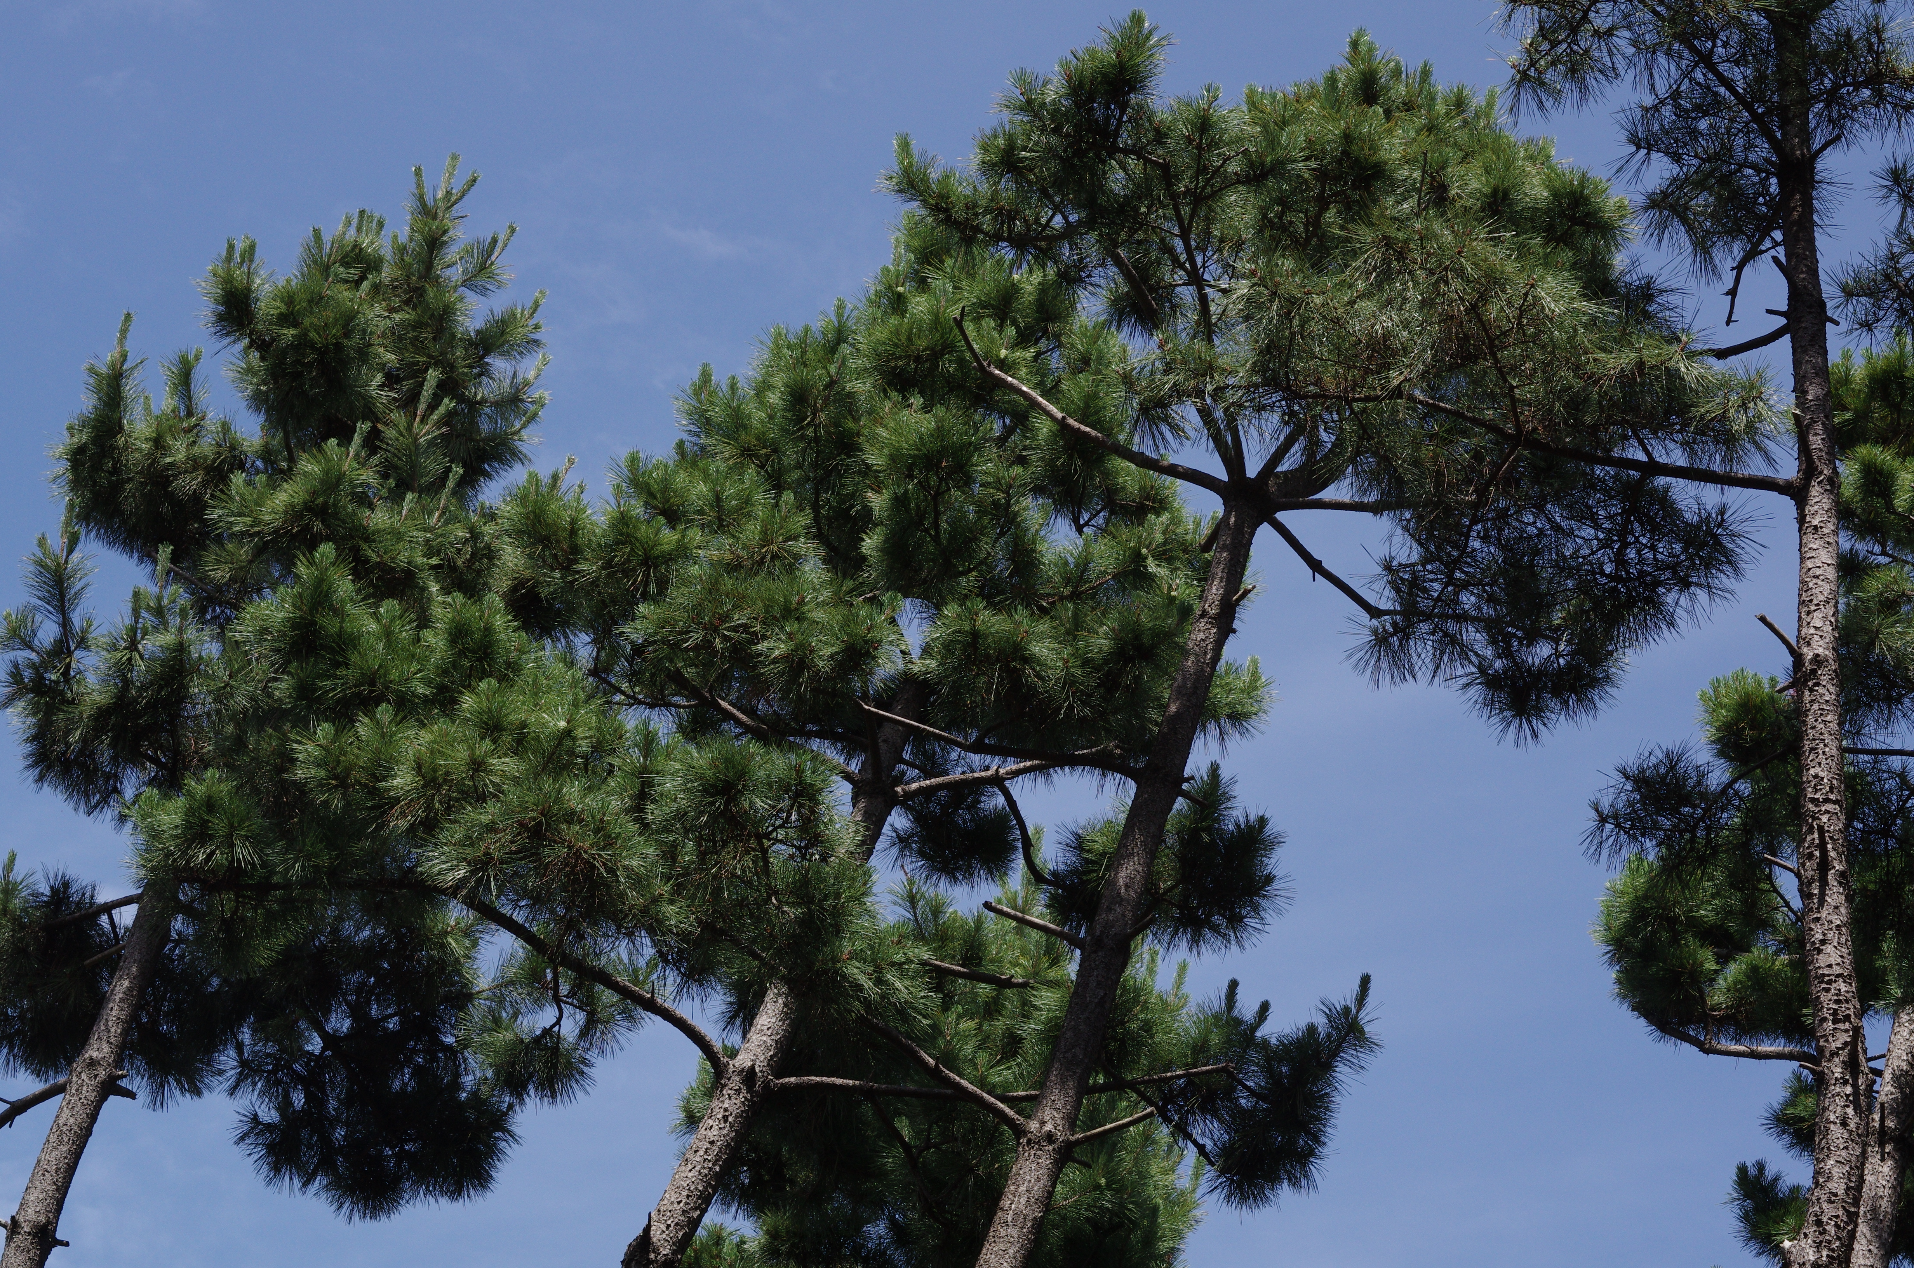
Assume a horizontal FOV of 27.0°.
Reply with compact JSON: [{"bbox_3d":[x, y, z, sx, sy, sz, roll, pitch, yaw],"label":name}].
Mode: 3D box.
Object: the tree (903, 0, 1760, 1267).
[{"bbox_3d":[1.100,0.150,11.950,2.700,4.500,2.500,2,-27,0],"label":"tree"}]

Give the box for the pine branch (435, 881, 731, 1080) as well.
[{"bbox_3d":[-1.140,1.050,12.000,0.920,0.450,0.500,2,-27,0],"label":"pine branch"}]

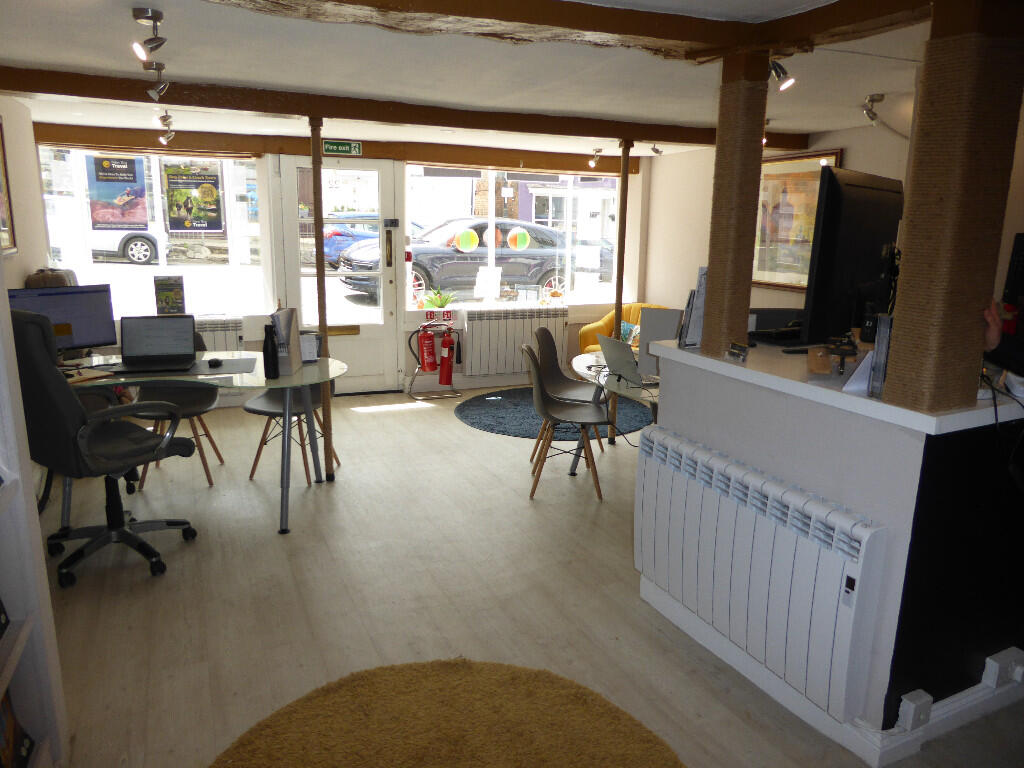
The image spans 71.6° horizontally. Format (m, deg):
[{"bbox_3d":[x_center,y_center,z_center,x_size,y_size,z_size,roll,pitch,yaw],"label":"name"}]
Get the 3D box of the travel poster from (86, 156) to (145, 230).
[{"bbox_3d":[-3.087,-1.499,5.556,0.400,0.570,0.020,-5,14,-23],"label":"travel poster"}]

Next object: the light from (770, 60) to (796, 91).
[{"bbox_3d":[1.101,-1.264,2.900,0.110,0.140,0.110,-2,13,-12],"label":"light"}]

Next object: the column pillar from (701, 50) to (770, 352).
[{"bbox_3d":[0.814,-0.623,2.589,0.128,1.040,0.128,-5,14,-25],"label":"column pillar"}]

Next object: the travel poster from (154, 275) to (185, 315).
[{"bbox_3d":[-2.661,-0.691,5.511,0.205,0.300,0.030,-2,13,-12],"label":"travel poster"}]

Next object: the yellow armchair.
[{"bbox_3d":[1.074,-0.318,6.553,0.740,0.780,0.720,9,15,33],"label":"yellow armchair"}]

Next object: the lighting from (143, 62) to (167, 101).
[{"bbox_3d":[-1.521,-1.288,3.035,0.085,0.140,0.100,12,17,39],"label":"lighting"}]

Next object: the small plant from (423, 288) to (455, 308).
[{"bbox_3d":[-0.633,-0.747,6.188,0.260,0.170,0.260,-4,14,-19],"label":"small plant"}]

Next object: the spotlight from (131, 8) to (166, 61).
[{"bbox_3d":[-1.150,-1.103,2.250,0.105,0.135,0.085,-12,18,-44],"label":"spotlight"}]

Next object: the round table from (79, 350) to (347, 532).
[{"bbox_3d":[-1.624,0.270,3.844,1.480,0.730,0.980,1,12,0],"label":"round table"}]

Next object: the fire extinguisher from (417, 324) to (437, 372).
[{"bbox_3d":[-0.716,-0.301,6.014,0.160,0.410,0.170,-7,13,-10],"label":"fire extinguisher"}]

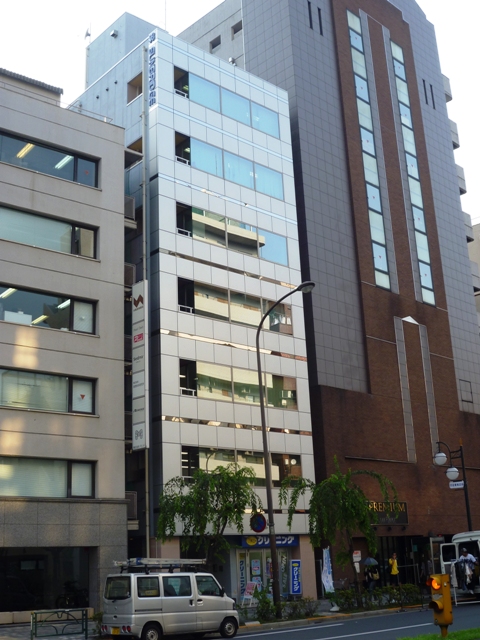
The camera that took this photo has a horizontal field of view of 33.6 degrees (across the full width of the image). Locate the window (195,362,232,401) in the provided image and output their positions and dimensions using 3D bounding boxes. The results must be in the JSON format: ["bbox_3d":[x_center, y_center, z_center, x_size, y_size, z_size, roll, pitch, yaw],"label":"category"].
[{"bbox_3d":[-1.061,2.646,33.887,1.904,1.515,0.100,12,-22,-39],"label":"window"}]

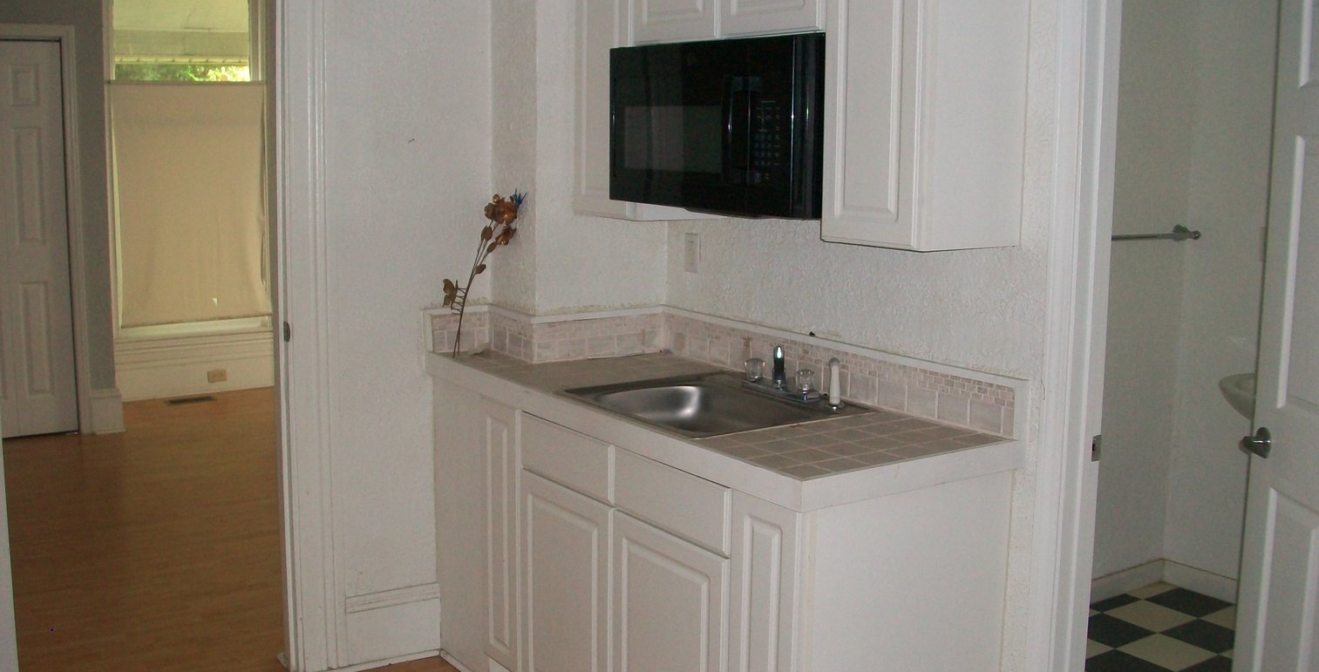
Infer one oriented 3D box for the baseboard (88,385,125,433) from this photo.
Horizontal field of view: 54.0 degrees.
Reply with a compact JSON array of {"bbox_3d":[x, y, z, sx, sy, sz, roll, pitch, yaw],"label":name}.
[{"bbox_3d":[-2.958,0.402,6.944,0.165,0.247,0.030,-5,11,-34],"label":"baseboard"}]

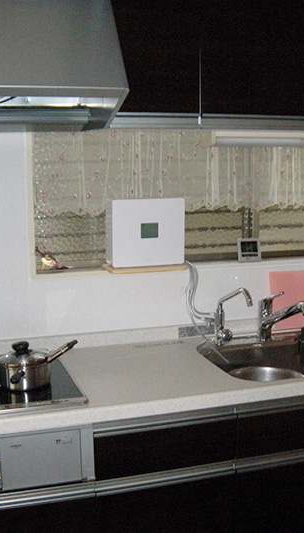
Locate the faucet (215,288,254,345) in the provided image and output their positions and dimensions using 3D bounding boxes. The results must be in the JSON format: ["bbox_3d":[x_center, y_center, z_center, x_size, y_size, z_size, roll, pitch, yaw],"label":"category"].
[{"bbox_3d":[0.308,0.193,2.727,0.054,0.234,0.198,-8,10,-42],"label":"faucet"}]

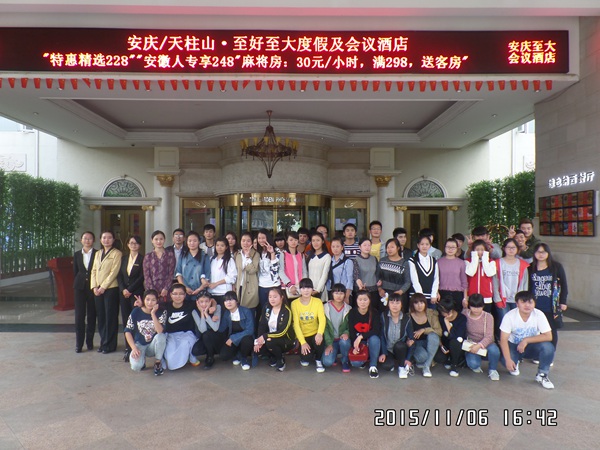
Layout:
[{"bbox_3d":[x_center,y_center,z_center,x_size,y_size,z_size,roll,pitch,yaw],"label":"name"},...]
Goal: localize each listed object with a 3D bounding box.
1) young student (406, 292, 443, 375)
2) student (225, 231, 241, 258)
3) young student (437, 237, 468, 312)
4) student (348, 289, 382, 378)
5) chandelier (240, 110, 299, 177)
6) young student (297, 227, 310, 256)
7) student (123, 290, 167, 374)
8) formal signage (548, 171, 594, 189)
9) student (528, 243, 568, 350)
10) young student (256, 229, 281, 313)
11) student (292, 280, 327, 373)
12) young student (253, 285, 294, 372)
[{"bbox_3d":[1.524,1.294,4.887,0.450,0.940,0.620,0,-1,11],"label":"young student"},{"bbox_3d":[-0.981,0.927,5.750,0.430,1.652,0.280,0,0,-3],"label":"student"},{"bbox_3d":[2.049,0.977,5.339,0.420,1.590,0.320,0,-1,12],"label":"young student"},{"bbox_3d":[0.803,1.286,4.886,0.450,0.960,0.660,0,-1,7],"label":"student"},{"bbox_3d":[-0.889,-2.356,11.700,1.700,2.000,1.700,0,-1,0],"label":"chandelier"},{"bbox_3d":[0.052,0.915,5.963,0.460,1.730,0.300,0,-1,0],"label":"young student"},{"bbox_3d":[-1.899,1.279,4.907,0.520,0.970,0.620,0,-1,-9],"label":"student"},{"bbox_3d":[5.790,-0.954,8.550,0.070,0.220,1.420,0,-1,0],"label":"formal signage"},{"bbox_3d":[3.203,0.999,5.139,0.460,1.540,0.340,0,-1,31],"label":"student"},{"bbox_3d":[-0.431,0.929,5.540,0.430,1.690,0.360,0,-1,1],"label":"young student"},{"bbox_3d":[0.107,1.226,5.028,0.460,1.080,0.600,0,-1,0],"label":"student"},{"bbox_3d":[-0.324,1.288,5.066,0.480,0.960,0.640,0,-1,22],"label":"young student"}]

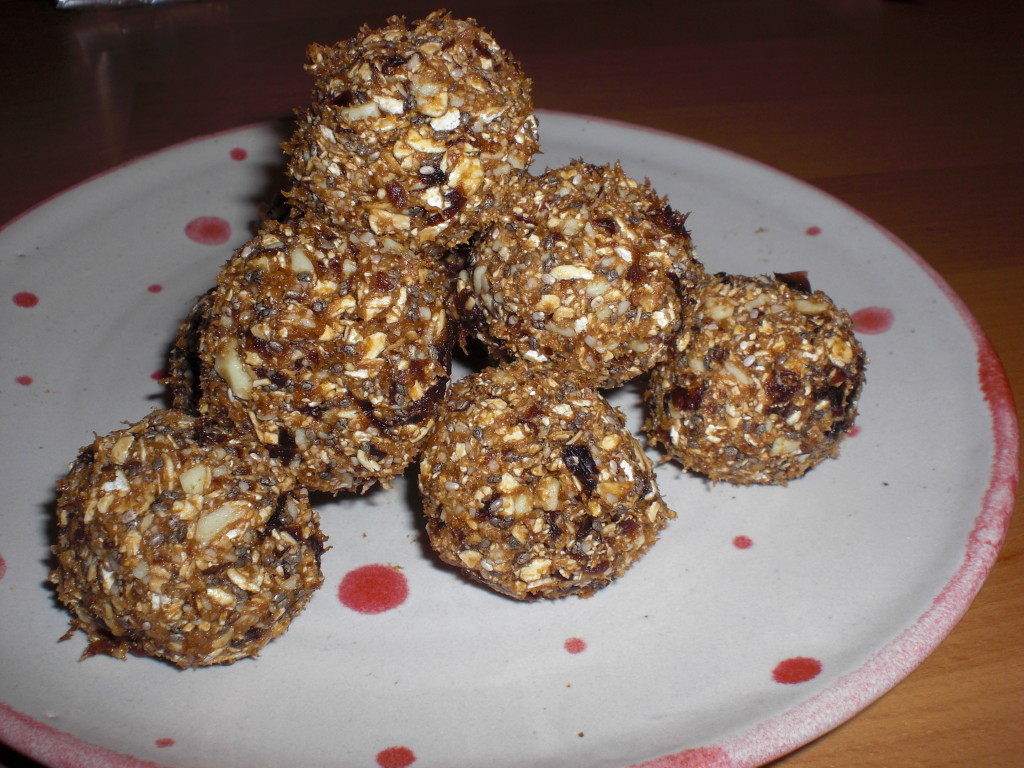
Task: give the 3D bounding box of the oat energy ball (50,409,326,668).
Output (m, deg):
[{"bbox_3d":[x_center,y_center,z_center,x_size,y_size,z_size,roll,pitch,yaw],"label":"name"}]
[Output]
[{"bbox_3d":[-0.052,0.025,0.184,0.043,0.041,0.042,1,38,0],"label":"oat energy ball"}]

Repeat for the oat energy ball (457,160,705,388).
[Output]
[{"bbox_3d":[0.013,-0.020,0.210,0.045,0.042,0.044,1,38,0],"label":"oat energy ball"}]

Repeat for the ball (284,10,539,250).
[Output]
[{"bbox_3d":[-0.017,-0.042,0.191,0.042,0.040,0.041,1,38,0],"label":"ball"}]

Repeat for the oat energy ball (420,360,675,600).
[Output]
[{"bbox_3d":[0.005,0.017,0.195,0.043,0.041,0.042,1,38,0],"label":"oat energy ball"}]

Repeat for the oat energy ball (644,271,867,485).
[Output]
[{"bbox_3d":[0.047,-0.001,0.220,0.041,0.041,0.041,1,38,0],"label":"oat energy ball"}]

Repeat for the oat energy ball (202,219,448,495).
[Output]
[{"bbox_3d":[-0.029,-0.005,0.178,0.041,0.044,0.042,1,38,0],"label":"oat energy ball"}]

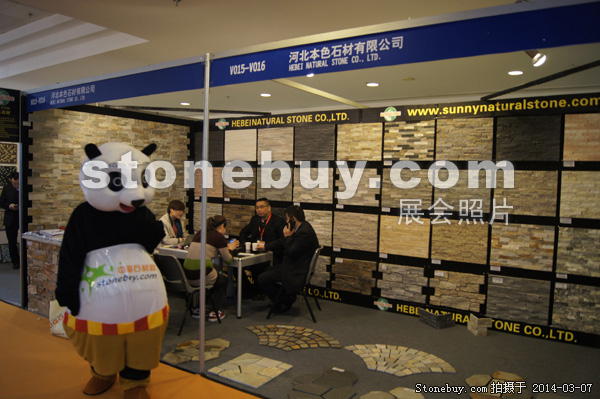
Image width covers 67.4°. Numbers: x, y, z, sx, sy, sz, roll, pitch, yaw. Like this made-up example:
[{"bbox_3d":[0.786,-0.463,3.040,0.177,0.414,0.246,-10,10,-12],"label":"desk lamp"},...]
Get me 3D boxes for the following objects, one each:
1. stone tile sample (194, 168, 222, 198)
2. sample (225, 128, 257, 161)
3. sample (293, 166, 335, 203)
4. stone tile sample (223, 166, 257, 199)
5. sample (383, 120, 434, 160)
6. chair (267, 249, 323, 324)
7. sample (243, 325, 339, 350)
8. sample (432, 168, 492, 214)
[{"bbox_3d":[-1.430,-0.268,7.027,0.612,0.461,0.030,3,3,33],"label":"stone tile sample"},{"bbox_3d":[-0.879,-0.800,6.656,0.612,0.461,0.030,3,3,33],"label":"sample"},{"bbox_3d":[0.186,-0.189,6.030,0.603,0.466,0.030,3,3,31],"label":"sample"},{"bbox_3d":[-0.897,-0.248,6.687,0.603,0.466,0.030,3,3,31],"label":"stone tile sample"},{"bbox_3d":[1.296,-0.690,5.345,0.614,0.470,0.030,3,3,33],"label":"sample"},{"bbox_3d":[-0.035,0.941,5.196,0.574,0.790,0.488,2,2,9],"label":"chair"},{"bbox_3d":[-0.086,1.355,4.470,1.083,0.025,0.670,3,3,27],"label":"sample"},{"bbox_3d":[1.785,-0.093,4.952,0.612,0.461,0.030,3,3,33],"label":"sample"}]

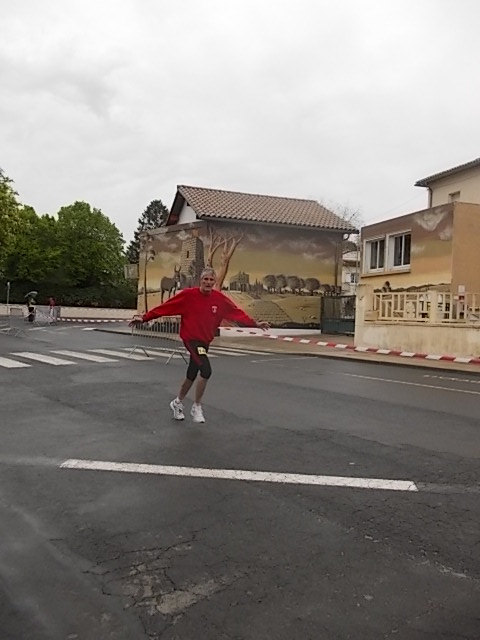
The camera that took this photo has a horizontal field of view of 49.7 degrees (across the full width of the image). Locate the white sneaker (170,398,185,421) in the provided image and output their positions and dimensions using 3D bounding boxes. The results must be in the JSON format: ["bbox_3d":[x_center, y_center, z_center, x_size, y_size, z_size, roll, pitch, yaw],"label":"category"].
[{"bbox_3d":[-0.694,0.994,5.750,0.110,0.125,0.290,0,27,-18],"label":"white sneaker"}]

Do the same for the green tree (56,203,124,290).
[{"bbox_3d":[-13.025,-5.424,45.206,6.200,9.934,6.200,0,2,0],"label":"green tree"}]

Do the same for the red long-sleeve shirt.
[{"bbox_3d":[-0.442,-0.038,5.650,1.220,0.580,0.400,0,2,-7],"label":"red long-sleeve shirt"}]

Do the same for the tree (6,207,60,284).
[{"bbox_3d":[-18.152,-5.222,45.196,5.200,9.469,5.200,0,2,0],"label":"tree"}]

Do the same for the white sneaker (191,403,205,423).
[{"bbox_3d":[-0.464,1.010,5.650,0.110,0.125,0.290,0,11,-18],"label":"white sneaker"}]

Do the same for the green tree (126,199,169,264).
[{"bbox_3d":[-8.484,-6.238,50.232,5.400,11.197,5.400,0,2,0],"label":"green tree"}]

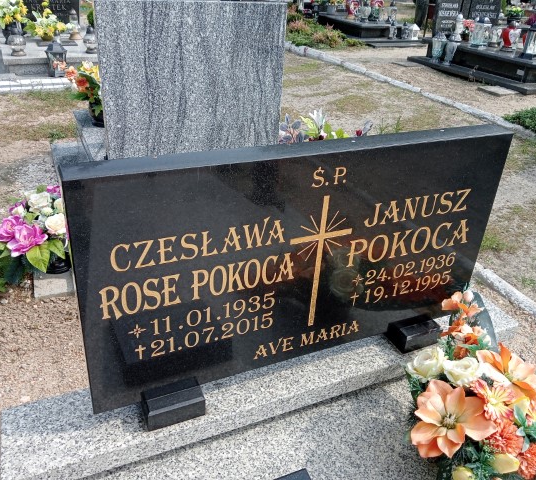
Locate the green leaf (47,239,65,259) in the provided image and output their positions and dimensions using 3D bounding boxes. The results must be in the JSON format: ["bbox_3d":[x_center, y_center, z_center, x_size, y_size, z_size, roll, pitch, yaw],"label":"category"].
[{"bbox_3d":[-0.801,0.032,1.956,0.068,0.080,0.045,-9,3,-22],"label":"green leaf"}]

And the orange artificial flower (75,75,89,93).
[{"bbox_3d":[-0.934,-0.788,2.600,0.070,0.050,0.080,12,59,14],"label":"orange artificial flower"}]

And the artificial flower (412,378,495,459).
[{"bbox_3d":[0.431,0.415,1.193,0.195,0.090,0.185,11,67,12],"label":"artificial flower"}]

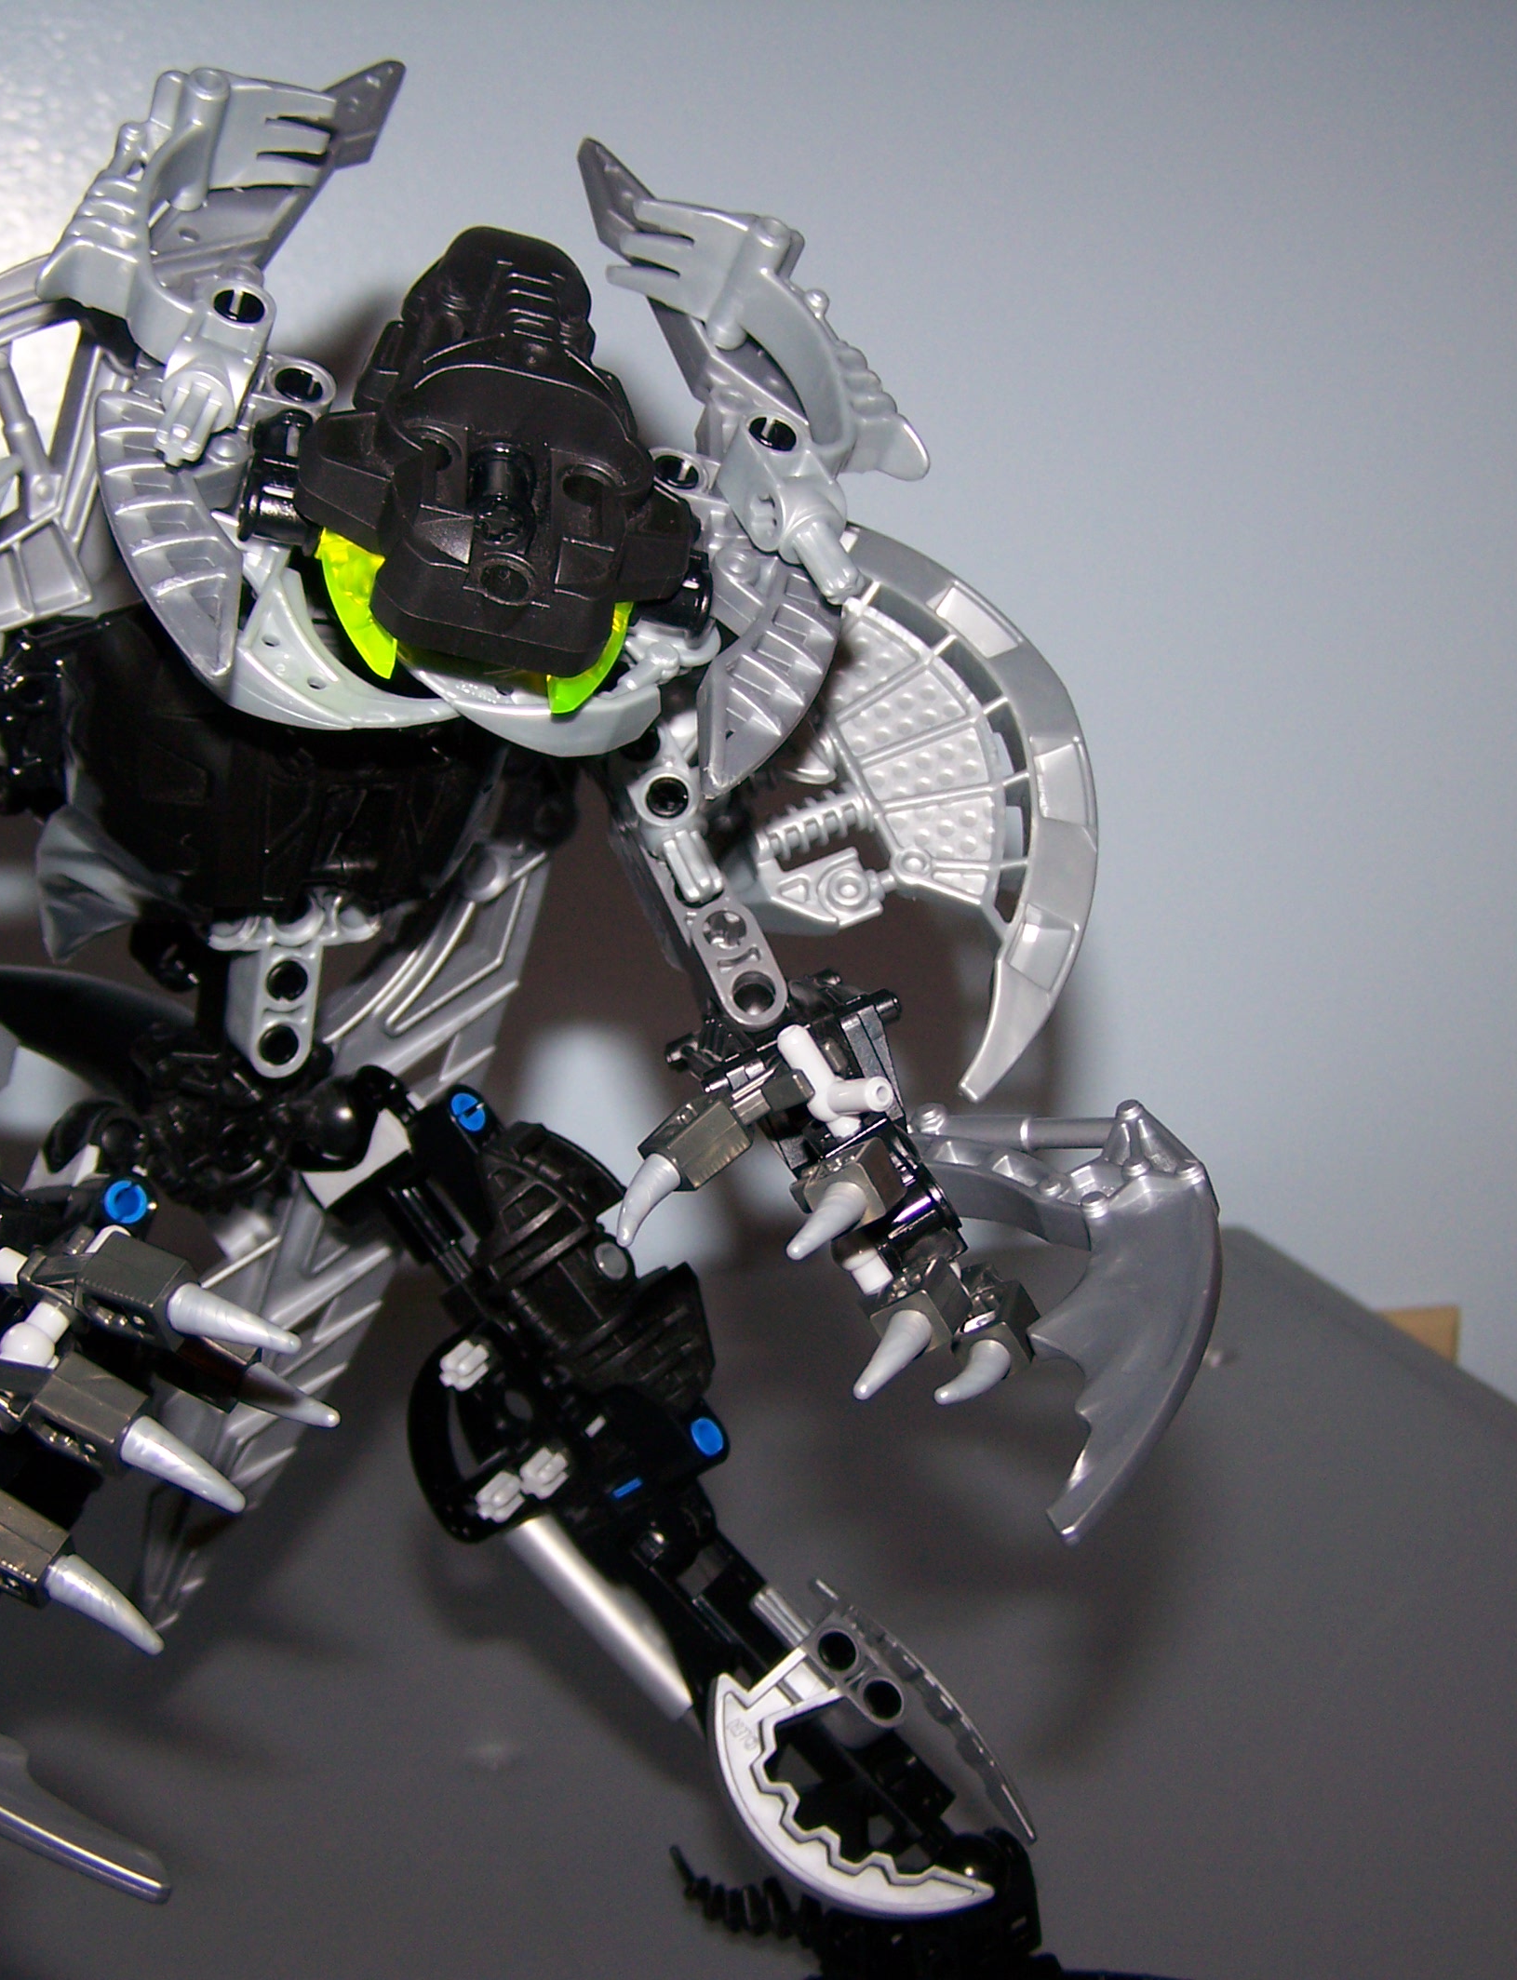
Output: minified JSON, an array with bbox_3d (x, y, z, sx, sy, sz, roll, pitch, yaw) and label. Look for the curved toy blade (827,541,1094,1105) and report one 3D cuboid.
[{"bbox_3d":[0.020,-0.028,0.334,0.032,0.083,0.006,-27,-23,0],"label":"curved toy blade"}]

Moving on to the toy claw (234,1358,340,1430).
[{"bbox_3d":[-0.044,0.038,0.270,0.013,0.005,0.004,24,12,0],"label":"toy claw"}]

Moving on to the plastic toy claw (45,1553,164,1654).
[{"bbox_3d":[-0.059,0.056,0.262,0.013,0.005,0.004,40,15,0],"label":"plastic toy claw"}]

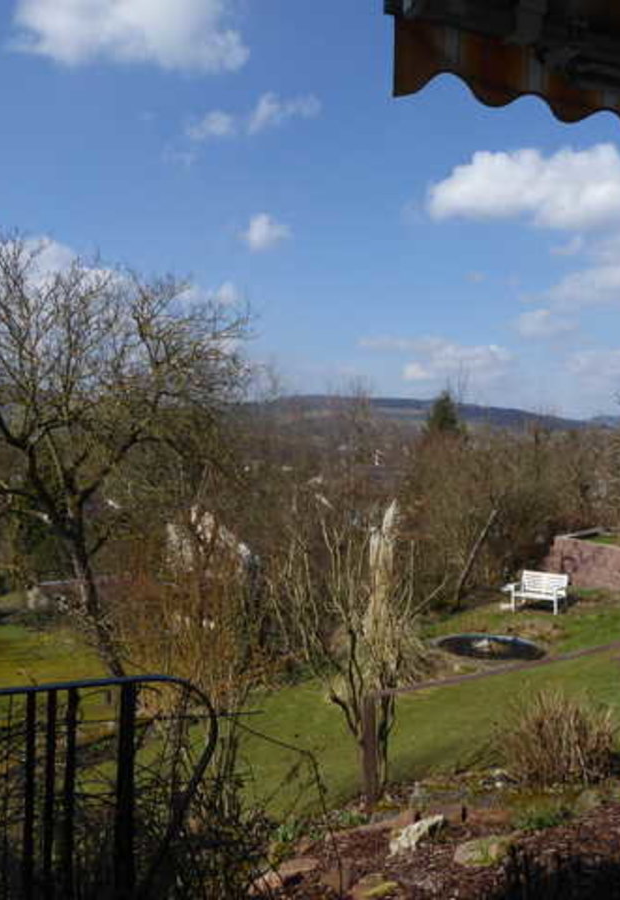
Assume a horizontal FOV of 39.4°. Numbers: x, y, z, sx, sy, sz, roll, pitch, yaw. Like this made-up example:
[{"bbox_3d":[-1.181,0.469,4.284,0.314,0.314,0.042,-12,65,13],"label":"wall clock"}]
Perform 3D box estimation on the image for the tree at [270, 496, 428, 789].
[{"bbox_3d":[0.350,1.666,7.500,1.400,2.500,1.300,0,2,0],"label":"tree"}]

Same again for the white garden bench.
[{"bbox_3d":[5.374,3.391,20.700,1.150,0.890,0.600,1,2,40],"label":"white garden bench"}]

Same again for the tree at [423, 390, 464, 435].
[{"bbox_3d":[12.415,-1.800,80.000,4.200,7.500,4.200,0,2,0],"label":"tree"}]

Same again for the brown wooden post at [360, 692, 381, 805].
[{"bbox_3d":[0.482,2.400,6.900,0.100,0.900,0.100,1,2,25],"label":"brown wooden post"}]

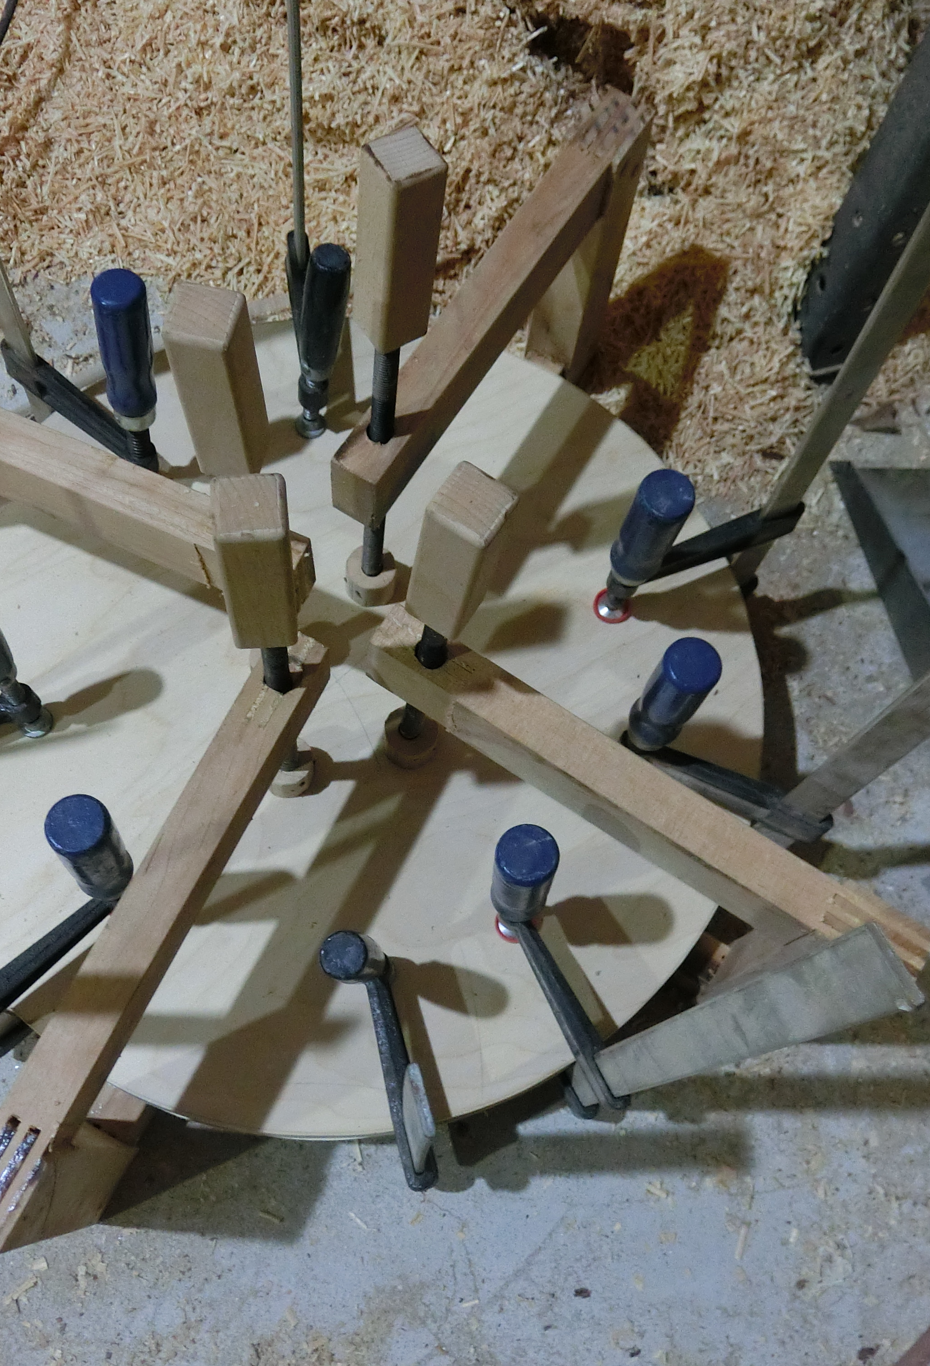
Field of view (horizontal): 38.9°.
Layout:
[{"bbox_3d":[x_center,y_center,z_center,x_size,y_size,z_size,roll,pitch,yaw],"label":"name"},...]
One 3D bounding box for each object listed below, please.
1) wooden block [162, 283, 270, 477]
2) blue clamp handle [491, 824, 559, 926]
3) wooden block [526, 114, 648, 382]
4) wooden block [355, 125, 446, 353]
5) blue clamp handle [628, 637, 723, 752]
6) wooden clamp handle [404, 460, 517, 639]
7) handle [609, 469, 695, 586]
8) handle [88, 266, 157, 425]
[{"bbox_3d":[-0.113,-0.136,0.607,0.029,0.115,0.029,10,71,1],"label":"wooden block"},{"bbox_3d":[0.034,0.114,0.758,0.034,0.122,0.034,0,67,0],"label":"blue clamp handle"},{"bbox_3d":[0.089,-0.331,1.023,0.031,0.270,0.057,31,69,7],"label":"wooden block"},{"bbox_3d":[-0.034,-0.218,0.660,0.029,0.115,0.029,-29,70,-19],"label":"wooden block"},{"bbox_3d":[0.124,0.012,0.808,0.034,0.122,0.034,2,69,-5],"label":"blue clamp handle"},{"bbox_3d":[-0.003,-0.058,0.606,0.029,0.115,0.029,34,72,5],"label":"wooden clamp handle"},{"bbox_3d":[0.114,-0.093,0.827,0.034,0.122,0.034,1,72,-3],"label":"handle"},{"bbox_3d":[-0.220,-0.215,0.859,0.034,0.122,0.034,3,69,-8],"label":"handle"}]

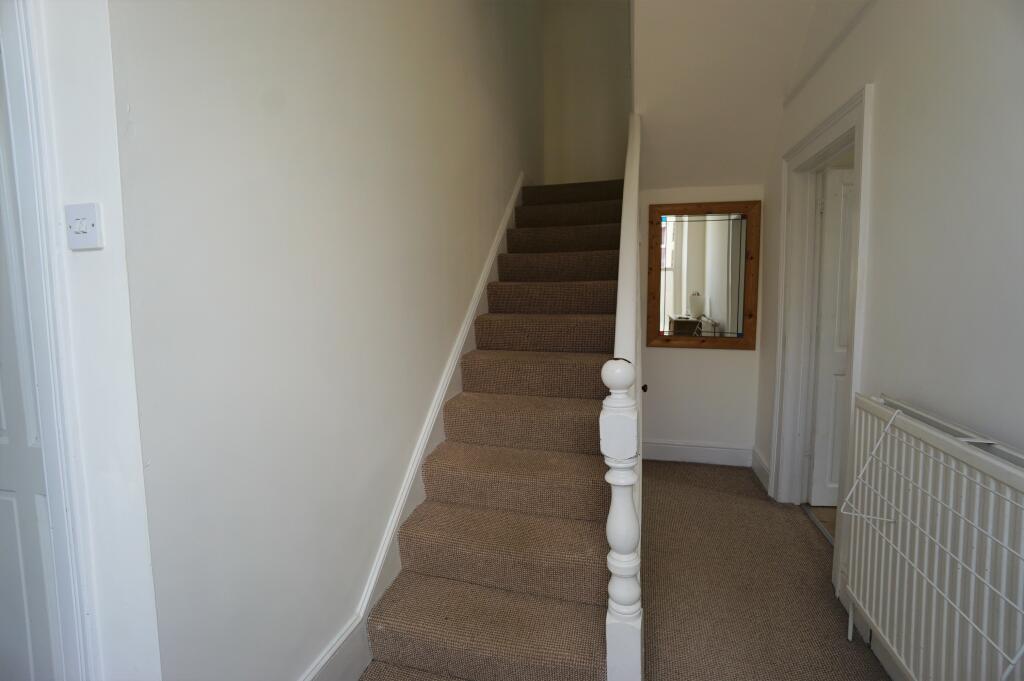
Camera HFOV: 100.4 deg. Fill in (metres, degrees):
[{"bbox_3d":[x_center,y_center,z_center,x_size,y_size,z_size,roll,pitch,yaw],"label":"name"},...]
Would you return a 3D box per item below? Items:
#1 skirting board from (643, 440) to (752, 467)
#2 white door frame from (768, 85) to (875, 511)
[{"bbox_3d":[1.463,0.909,3.402,0.829,0.142,0.022,1,5,14],"label":"skirting board"},{"bbox_3d":[1.637,-0.004,2.227,0.180,2.150,1.038,1,5,16],"label":"white door frame"}]

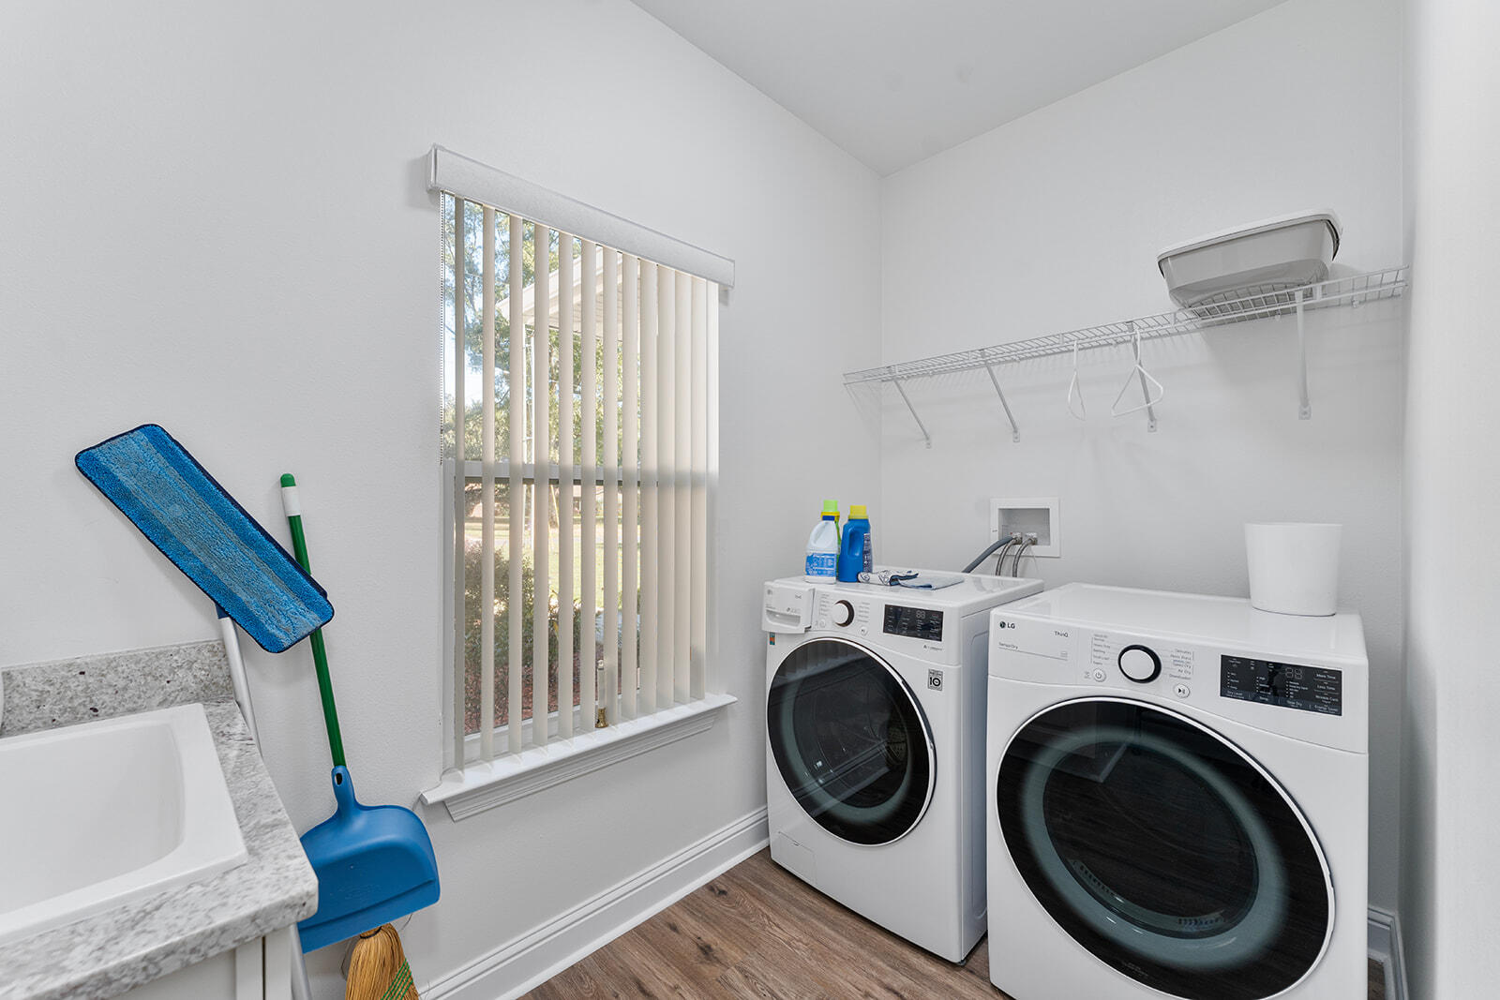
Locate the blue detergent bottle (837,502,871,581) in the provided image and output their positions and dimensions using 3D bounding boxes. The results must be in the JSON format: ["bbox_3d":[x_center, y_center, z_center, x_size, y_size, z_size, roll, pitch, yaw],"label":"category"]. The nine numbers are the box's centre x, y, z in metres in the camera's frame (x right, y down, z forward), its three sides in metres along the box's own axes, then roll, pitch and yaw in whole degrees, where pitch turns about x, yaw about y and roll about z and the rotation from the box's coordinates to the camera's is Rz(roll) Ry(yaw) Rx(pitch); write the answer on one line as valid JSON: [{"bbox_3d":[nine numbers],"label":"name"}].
[{"bbox_3d":[0.379,0.156,2.120,0.130,0.270,0.085,0,0,-39],"label":"blue detergent bottle"}]

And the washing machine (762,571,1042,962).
[{"bbox_3d":[0.548,0.781,2.055,0.686,0.980,0.755,0,0,43],"label":"washing machine"}]

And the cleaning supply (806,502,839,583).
[{"bbox_3d":[0.256,0.153,2.080,0.117,0.275,0.092,0,0,18],"label":"cleaning supply"}]

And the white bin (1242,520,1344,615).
[{"bbox_3d":[1.433,0.177,1.542,0.188,0.228,0.188,0,0,44],"label":"white bin"}]

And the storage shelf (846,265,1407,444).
[{"bbox_3d":[1.095,-0.394,2.070,1.630,0.320,0.305,0,0,45],"label":"storage shelf"}]

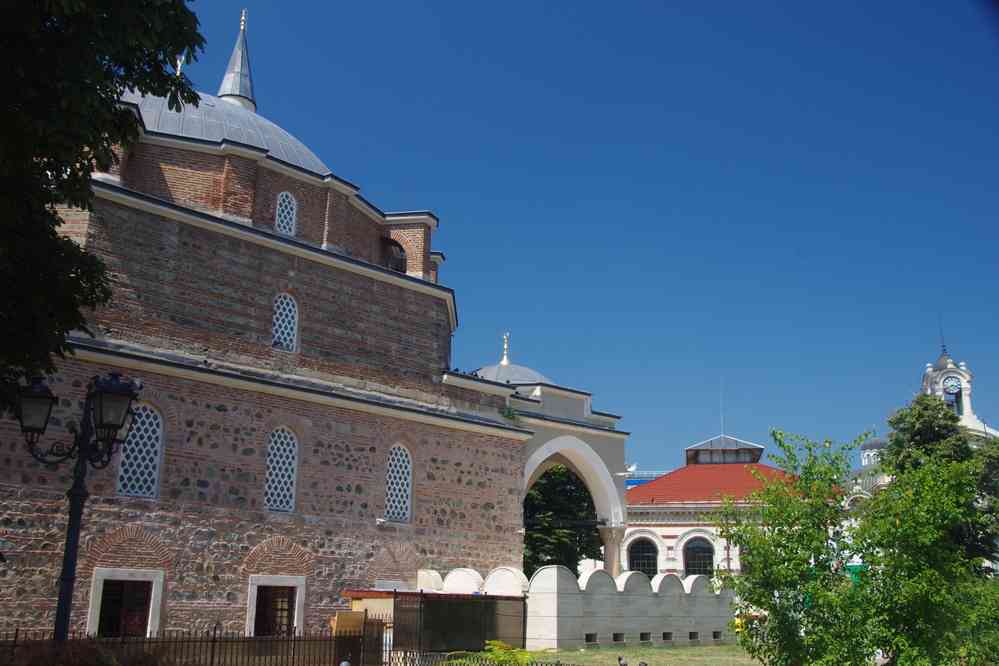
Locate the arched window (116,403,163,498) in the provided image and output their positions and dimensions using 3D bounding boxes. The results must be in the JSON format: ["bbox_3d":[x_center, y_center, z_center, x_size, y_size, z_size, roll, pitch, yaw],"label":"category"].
[{"bbox_3d":[-9.246,3.017,26.405,1.100,2.390,0.220,16,-22,-43],"label":"arched window"}]

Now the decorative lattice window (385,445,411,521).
[{"bbox_3d":[-3.153,4.702,32.212,1.060,2.390,0.220,16,-22,-43],"label":"decorative lattice window"}]

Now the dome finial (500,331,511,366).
[{"bbox_3d":[0.259,0.684,42.170,0.320,1.440,0.320,16,-22,-43],"label":"dome finial"}]

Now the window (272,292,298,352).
[{"bbox_3d":[-6.425,-0.351,30.826,0.850,1.790,0.220,16,-22,-43],"label":"window"}]

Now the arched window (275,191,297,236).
[{"bbox_3d":[-6.669,-3.717,32.039,0.700,1.480,0.220,16,-22,-43],"label":"arched window"}]

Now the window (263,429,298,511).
[{"bbox_3d":[-6.212,3.862,29.296,1.060,2.430,0.220,16,-22,-43],"label":"window"}]

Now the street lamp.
[{"bbox_3d":[-4.553,2.580,10.589,1.300,4.200,1.270,7,-18,-21],"label":"street lamp"}]

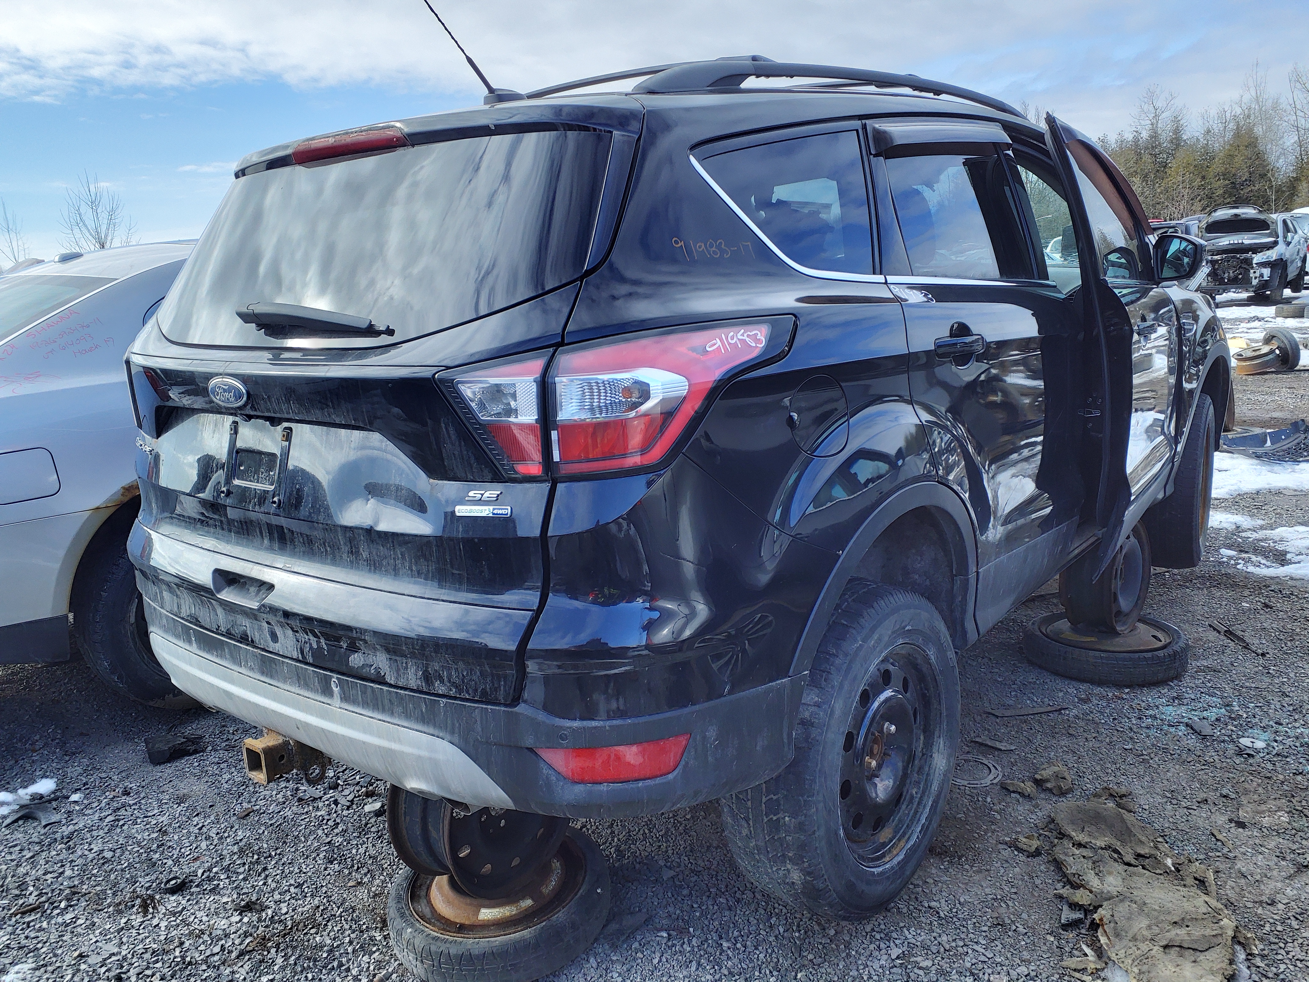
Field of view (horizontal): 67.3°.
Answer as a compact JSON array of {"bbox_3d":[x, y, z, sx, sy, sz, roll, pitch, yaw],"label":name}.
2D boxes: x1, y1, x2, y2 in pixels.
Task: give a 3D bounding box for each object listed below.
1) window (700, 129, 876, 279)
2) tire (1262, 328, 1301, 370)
[{"bbox_3d":[0.292,-0.543,1.840,0.050,0.310,0.550,-17,1,43],"label":"window"},{"bbox_3d":[6.579,-1.477,10.300,0.130,0.460,0.460,-10,13,-3],"label":"tire"}]

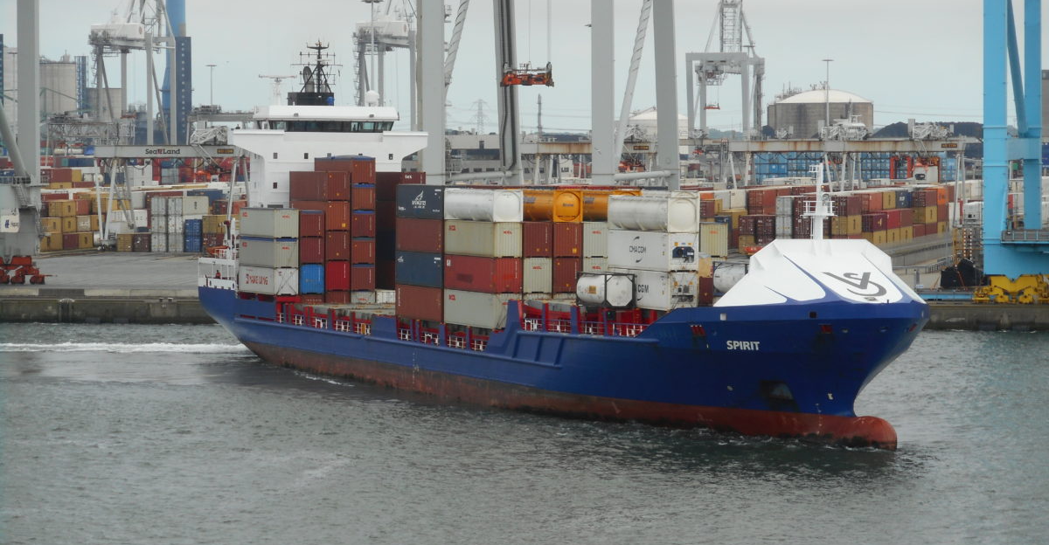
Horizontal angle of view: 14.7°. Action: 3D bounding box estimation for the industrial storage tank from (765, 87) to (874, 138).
[{"bbox_3d":[165.902,-79.897,2270.000,57.000,45.000,57.000,0,2,15],"label":"industrial storage tank"}]

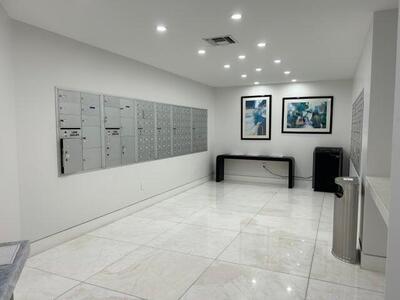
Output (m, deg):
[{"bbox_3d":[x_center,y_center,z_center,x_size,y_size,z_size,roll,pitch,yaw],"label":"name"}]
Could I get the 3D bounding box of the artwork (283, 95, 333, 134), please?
[{"bbox_3d":[2.469,-0.806,6.964,1.100,0.838,0.035,2,5,24],"label":"artwork"}]

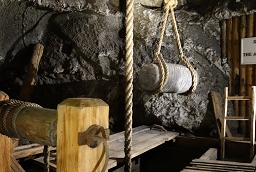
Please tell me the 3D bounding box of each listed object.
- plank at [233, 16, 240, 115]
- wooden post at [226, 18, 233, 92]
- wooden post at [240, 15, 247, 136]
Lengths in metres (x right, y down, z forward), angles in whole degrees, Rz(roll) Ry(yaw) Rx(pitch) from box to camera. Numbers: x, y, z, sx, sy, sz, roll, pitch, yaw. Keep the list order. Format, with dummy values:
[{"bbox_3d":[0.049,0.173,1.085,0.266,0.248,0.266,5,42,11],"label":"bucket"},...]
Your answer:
[{"bbox_3d":[1.962,-0.262,5.400,0.120,2.000,0.130,1,0,-43],"label":"plank"},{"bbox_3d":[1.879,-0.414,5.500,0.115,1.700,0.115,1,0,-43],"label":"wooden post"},{"bbox_3d":[2.055,-0.186,5.300,0.120,2.250,0.120,1,0,-43],"label":"wooden post"}]

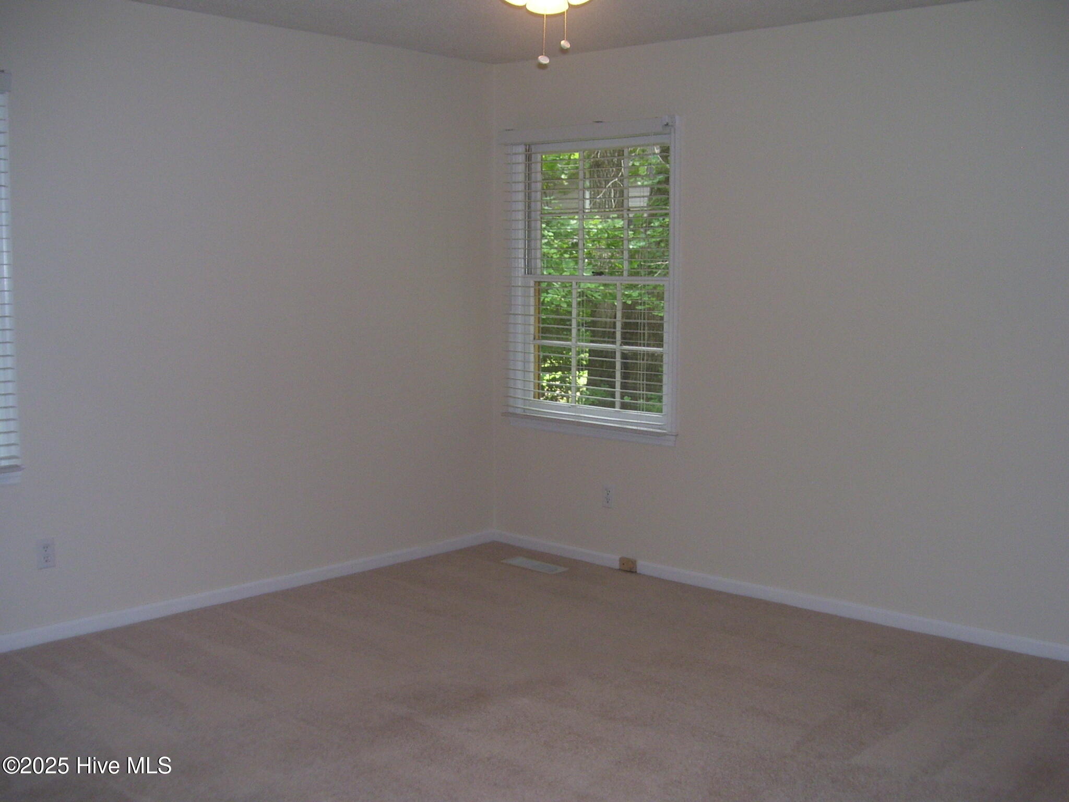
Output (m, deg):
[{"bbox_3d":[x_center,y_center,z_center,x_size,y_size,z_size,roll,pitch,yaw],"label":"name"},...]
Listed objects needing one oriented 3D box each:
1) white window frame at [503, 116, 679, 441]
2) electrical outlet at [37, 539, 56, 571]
[{"bbox_3d":[0.265,-0.567,5.442,1.050,1.460,0.100,6,8,42],"label":"white window frame"},{"bbox_3d":[-1.803,0.565,4.224,0.015,0.115,0.071,6,8,42],"label":"electrical outlet"}]

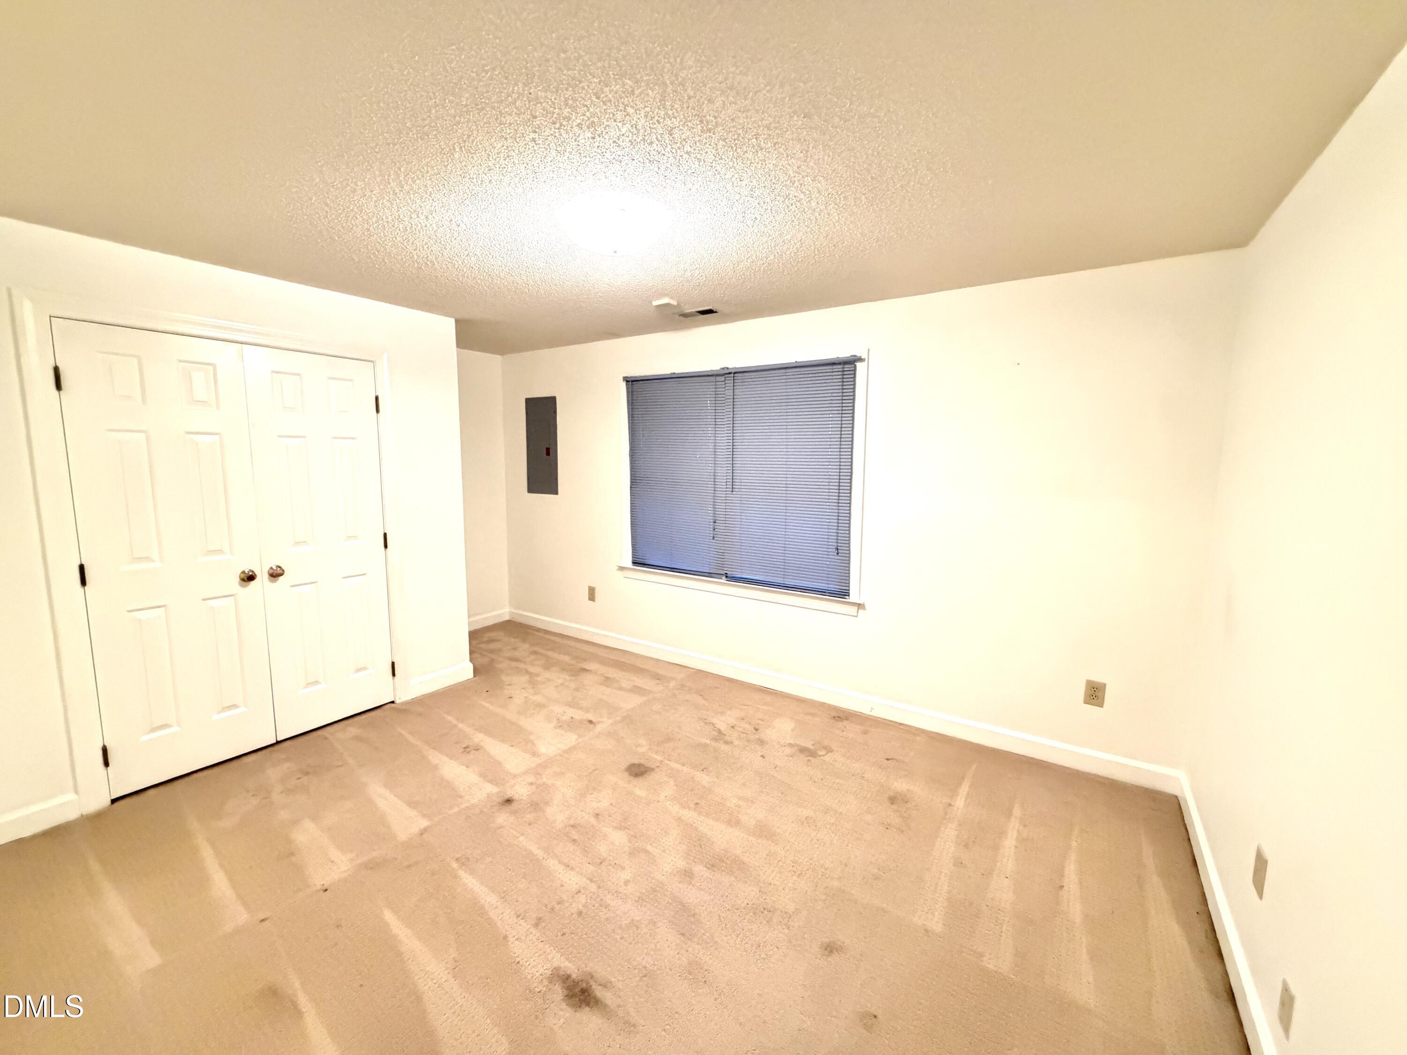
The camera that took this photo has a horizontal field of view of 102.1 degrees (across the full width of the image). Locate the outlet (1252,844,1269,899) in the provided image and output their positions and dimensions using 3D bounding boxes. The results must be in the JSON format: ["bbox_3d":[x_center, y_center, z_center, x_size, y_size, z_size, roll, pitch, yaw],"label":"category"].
[{"bbox_3d":[1.523,0.941,1.556,0.009,0.117,0.076,5,8,33],"label":"outlet"}]

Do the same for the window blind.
[{"bbox_3d":[0.149,-0.339,3.785,1.755,1.400,0.050,5,8,33],"label":"window blind"}]

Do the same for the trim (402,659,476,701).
[{"bbox_3d":[-1.725,1.002,3.735,0.018,0.116,0.490,5,8,33],"label":"trim"}]

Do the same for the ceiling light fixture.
[{"bbox_3d":[-0.323,-1.073,2.078,0.405,0.115,0.405,1,7,0],"label":"ceiling light fixture"}]

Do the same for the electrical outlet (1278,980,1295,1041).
[{"bbox_3d":[1.349,1.115,1.317,0.009,0.112,0.071,5,8,33],"label":"electrical outlet"}]

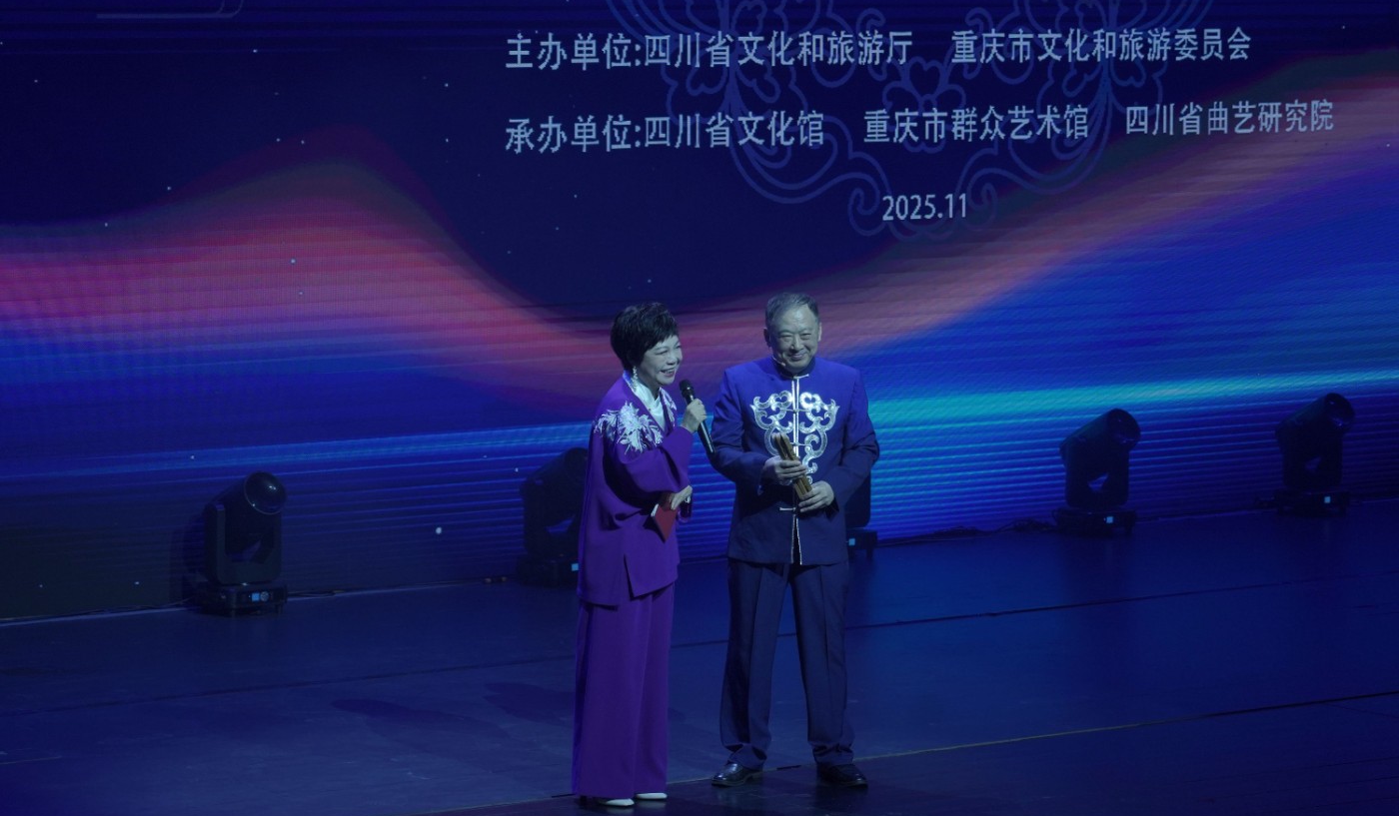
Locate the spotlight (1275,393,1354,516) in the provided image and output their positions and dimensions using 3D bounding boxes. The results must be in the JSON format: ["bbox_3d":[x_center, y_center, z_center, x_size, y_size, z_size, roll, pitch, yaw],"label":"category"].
[{"bbox_3d":[3.163,0.220,20.869,0.320,0.610,0.400,-4,8,-31],"label":"spotlight"}]

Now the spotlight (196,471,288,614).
[{"bbox_3d":[-1.982,0.562,17.730,0.320,0.610,0.400,-4,8,-31],"label":"spotlight"}]

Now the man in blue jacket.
[{"bbox_3d":[0.327,0.443,14.079,0.570,1.689,0.380,-1,7,-10],"label":"man in blue jacket"}]

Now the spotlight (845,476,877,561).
[{"bbox_3d":[0.673,0.394,19.277,0.320,0.610,0.400,-4,8,-31],"label":"spotlight"}]

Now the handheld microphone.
[{"bbox_3d":[-0.008,0.033,13.450,0.052,0.268,0.052,-15,-15,-43],"label":"handheld microphone"}]

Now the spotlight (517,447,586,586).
[{"bbox_3d":[-0.622,0.474,18.535,0.320,0.610,0.400,-4,8,-31],"label":"spotlight"}]

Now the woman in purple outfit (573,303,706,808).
[{"bbox_3d":[-0.202,0.491,13.672,0.380,1.682,0.460,7,9,44],"label":"woman in purple outfit"}]

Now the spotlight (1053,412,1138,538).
[{"bbox_3d":[1.978,0.298,20.156,0.320,0.610,0.400,-4,8,-31],"label":"spotlight"}]

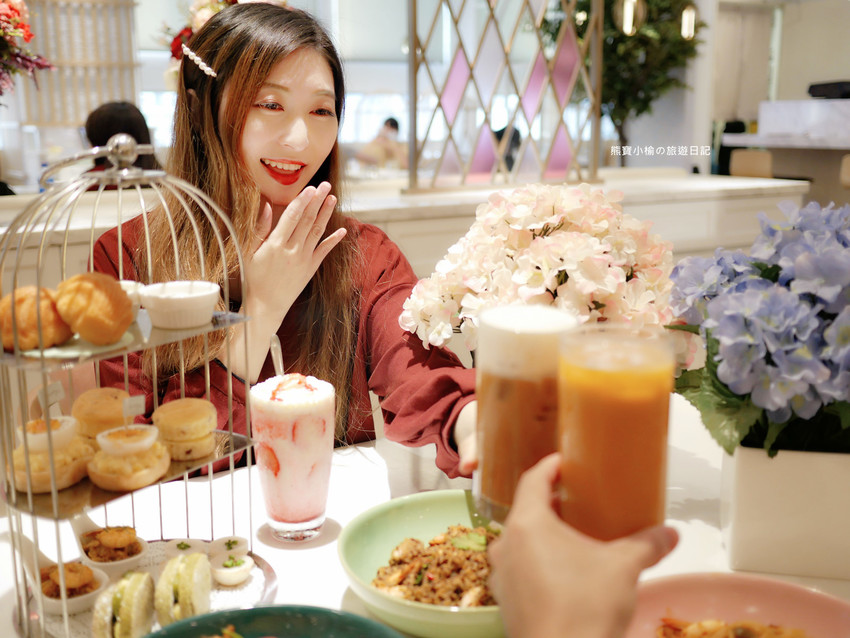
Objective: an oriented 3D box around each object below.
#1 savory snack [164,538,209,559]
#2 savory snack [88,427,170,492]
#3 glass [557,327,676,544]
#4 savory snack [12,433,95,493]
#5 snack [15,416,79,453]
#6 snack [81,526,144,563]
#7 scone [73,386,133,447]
[{"bbox_3d":[-0.218,0.220,0.905,0.043,0.025,0.043,0,10,0],"label":"savory snack"},{"bbox_3d":[-0.235,0.111,0.779,0.064,0.040,0.062,0,12,0],"label":"savory snack"},{"bbox_3d":[0.124,0.086,0.656,0.073,0.150,0.073,0,12,0],"label":"glass"},{"bbox_3d":[-0.311,0.119,0.821,0.068,0.032,0.066,0,10,0],"label":"savory snack"},{"bbox_3d":[-0.312,0.099,0.815,0.050,0.024,0.046,0,10,0],"label":"snack"},{"bbox_3d":[-0.286,0.209,0.900,0.056,0.028,0.047,0,10,0],"label":"snack"},{"bbox_3d":[-0.289,0.089,0.880,0.054,0.039,0.054,0,12,0],"label":"scone"}]

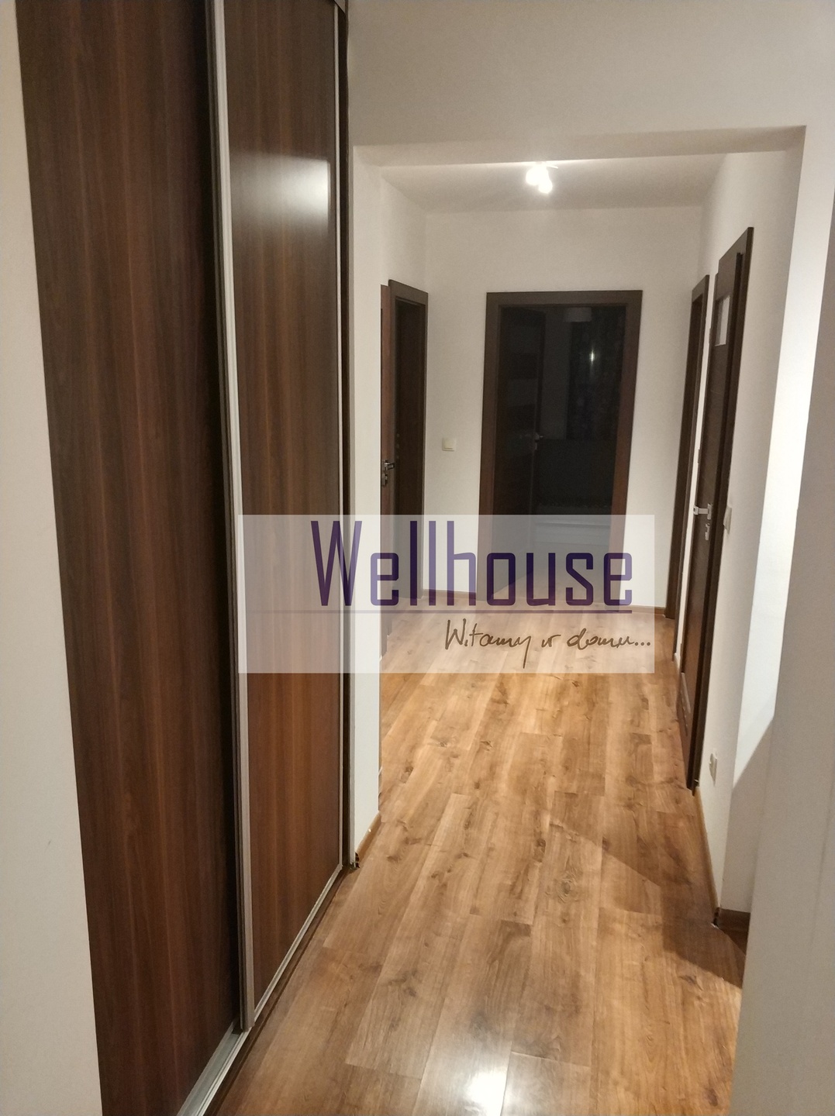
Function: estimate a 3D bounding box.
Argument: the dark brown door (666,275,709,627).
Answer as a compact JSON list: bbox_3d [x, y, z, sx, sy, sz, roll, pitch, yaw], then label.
[{"bbox_3d":[1.598,-0.531,5.129,0.085,2.080,0.910,4,13,13],"label":"dark brown door"}]

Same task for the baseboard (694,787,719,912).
[{"bbox_3d":[0.992,0.986,2.989,0.020,0.057,0.810,4,13,13],"label":"baseboard"}]

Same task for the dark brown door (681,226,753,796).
[{"bbox_3d":[1.208,-0.188,3.603,0.080,2.080,0.955,4,13,13],"label":"dark brown door"}]

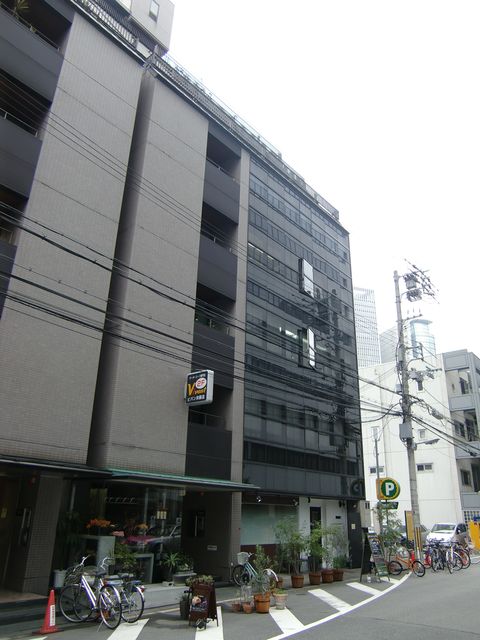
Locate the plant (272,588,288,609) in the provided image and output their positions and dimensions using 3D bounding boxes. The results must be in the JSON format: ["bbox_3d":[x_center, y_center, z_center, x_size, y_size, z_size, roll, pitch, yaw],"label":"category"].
[{"bbox_3d":[0.882,6.067,11.275,0.320,0.410,0.320,2,-22,1],"label":"plant"}]

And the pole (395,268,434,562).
[{"bbox_3d":[8.614,4.007,25.351,1.600,14.565,1.100,-16,-27,37],"label":"pole"}]

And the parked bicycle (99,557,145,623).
[{"bbox_3d":[-2.530,5.449,10.380,1.680,1.030,0.560,-11,-25,30],"label":"parked bicycle"}]

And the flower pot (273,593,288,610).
[{"bbox_3d":[0.880,6.118,11.255,0.320,0.300,0.320,2,-22,1],"label":"flower pot"}]

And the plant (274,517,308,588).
[{"bbox_3d":[1.562,7.008,15.632,0.880,1.885,0.920,1,-21,1],"label":"plant"}]

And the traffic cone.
[{"bbox_3d":[-3.395,5.220,9.325,0.390,0.680,0.390,3,-21,-4],"label":"traffic cone"}]

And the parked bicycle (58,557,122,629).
[{"bbox_3d":[-2.768,5.220,9.856,1.800,1.070,0.580,-17,-28,38],"label":"parked bicycle"}]

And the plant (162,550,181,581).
[{"bbox_3d":[-1.867,6.710,14.164,0.460,0.750,0.460,2,-22,1],"label":"plant"}]

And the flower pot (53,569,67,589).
[{"bbox_3d":[-3.966,5.738,11.486,0.280,0.370,0.280,1,-21,1],"label":"flower pot"}]

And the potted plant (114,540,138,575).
[{"bbox_3d":[-2.849,6.146,13.210,0.600,0.860,0.620,-16,-27,37],"label":"potted plant"}]

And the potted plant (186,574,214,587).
[{"bbox_3d":[-0.794,5.243,10.400,0.500,0.300,0.380,-16,-28,38],"label":"potted plant"}]

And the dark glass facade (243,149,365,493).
[{"bbox_3d":[2.771,0.582,22.272,0.500,13.274,8.460,-16,-27,37],"label":"dark glass facade"}]

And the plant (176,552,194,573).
[{"bbox_3d":[-1.411,6.277,13.400,0.440,0.470,0.400,-16,-28,38],"label":"plant"}]

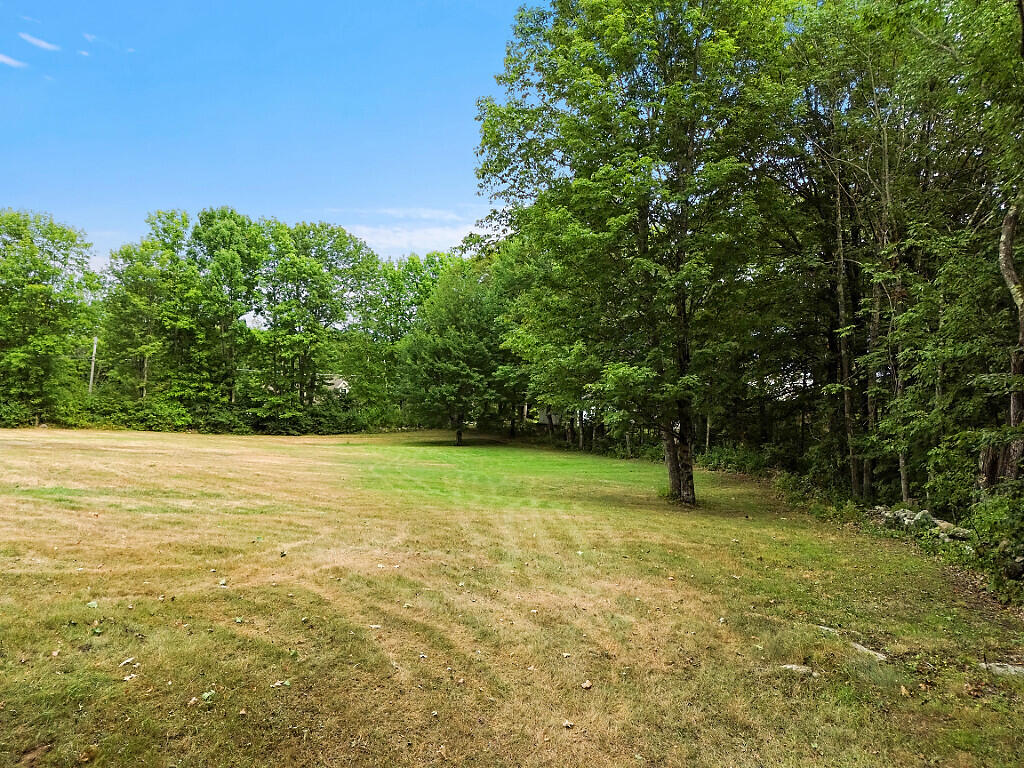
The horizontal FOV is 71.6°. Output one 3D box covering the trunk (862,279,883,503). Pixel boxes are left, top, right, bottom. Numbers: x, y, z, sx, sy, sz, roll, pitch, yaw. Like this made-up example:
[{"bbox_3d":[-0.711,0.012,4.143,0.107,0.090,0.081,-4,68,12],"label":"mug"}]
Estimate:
[{"bbox_3d":[5.890,0.106,11.600,0.210,3.660,0.210,3,-1,0],"label":"trunk"}]

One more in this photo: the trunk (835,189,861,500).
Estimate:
[{"bbox_3d":[5.481,-0.743,11.600,0.220,5.160,0.220,-3,-1,0],"label":"trunk"}]

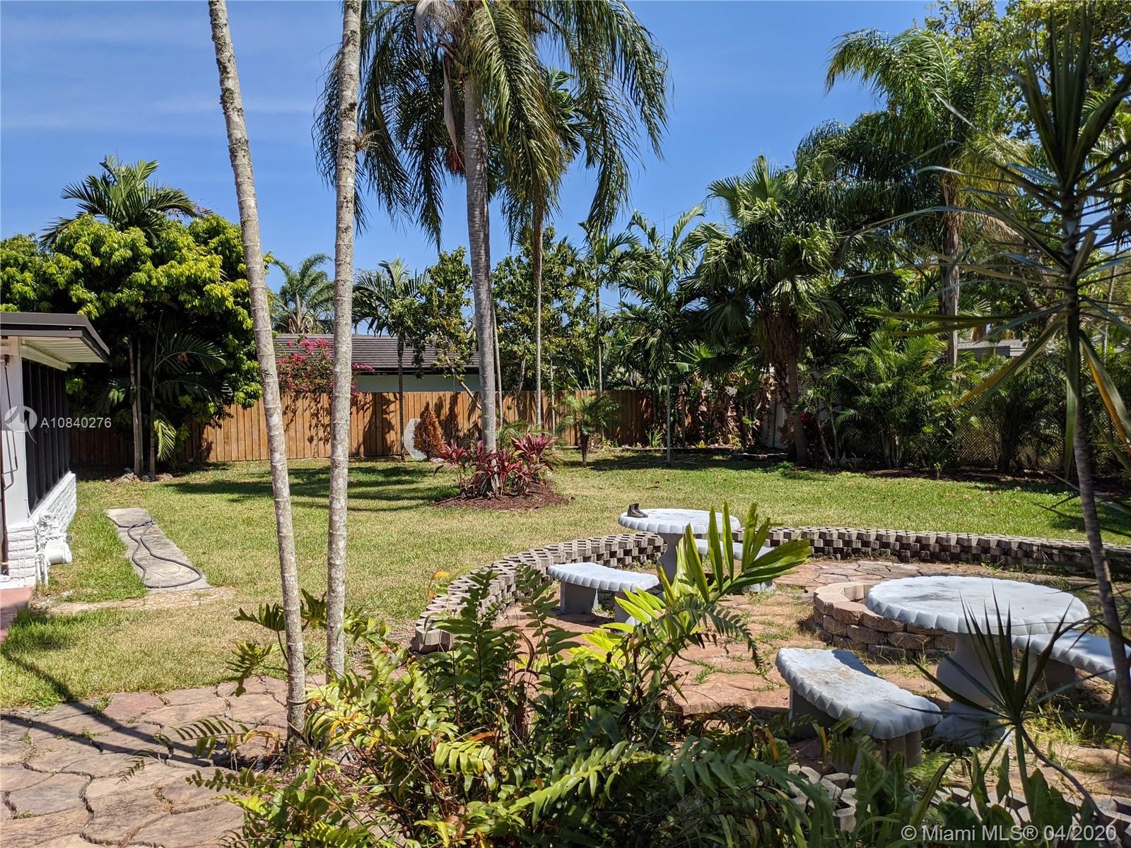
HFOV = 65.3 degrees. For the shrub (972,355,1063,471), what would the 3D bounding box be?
[{"bbox_3d":[9.566,-0.252,18.600,1.824,2.459,1.824,-1,2,0],"label":"shrub"}]

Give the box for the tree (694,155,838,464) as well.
[{"bbox_3d":[4.820,-2.760,21.200,3.323,7.368,3.323,-1,2,0],"label":"tree"}]

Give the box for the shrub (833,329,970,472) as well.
[{"bbox_3d":[7.638,-0.587,20.200,2.991,3.096,2.692,-1,2,0],"label":"shrub"}]

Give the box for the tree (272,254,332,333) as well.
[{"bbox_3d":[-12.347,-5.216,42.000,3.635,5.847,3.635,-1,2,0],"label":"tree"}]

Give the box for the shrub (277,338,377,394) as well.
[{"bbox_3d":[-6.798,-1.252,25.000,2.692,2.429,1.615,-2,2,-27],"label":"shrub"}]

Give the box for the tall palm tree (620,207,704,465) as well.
[{"bbox_3d":[2.347,-2.153,21.500,2.062,6.267,2.062,-1,2,0],"label":"tall palm tree"}]

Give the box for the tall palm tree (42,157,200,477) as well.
[{"bbox_3d":[-10.418,-2.540,20.700,3.543,7.464,3.543,-1,2,0],"label":"tall palm tree"}]

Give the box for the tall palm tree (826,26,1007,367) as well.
[{"bbox_3d":[8.679,-4.804,21.800,4.664,10.066,4.664,-1,2,0],"label":"tall palm tree"}]

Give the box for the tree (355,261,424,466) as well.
[{"bbox_3d":[-4.831,-1.838,24.800,2.163,5.639,2.163,-1,2,0],"label":"tree"}]

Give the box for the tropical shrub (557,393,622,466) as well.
[{"bbox_3d":[0.554,0.120,21.700,1.544,1.782,1.544,-1,2,0],"label":"tropical shrub"}]

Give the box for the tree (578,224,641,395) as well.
[{"bbox_3d":[1.388,-2.931,28.000,2.094,6.843,2.094,-1,2,0],"label":"tree"}]

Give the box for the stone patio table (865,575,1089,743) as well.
[{"bbox_3d":[2.337,1.368,5.082,1.171,0.760,1.171,-2,2,-27],"label":"stone patio table"}]

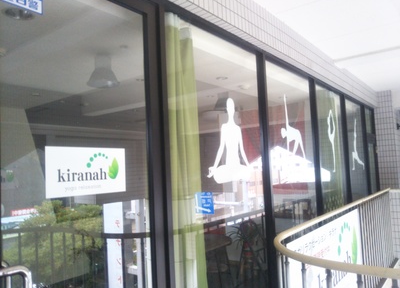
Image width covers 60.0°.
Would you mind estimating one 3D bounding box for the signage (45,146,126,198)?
[{"bbox_3d":[-0.485,0.120,1.531,0.010,0.206,0.403,-6,-5,38],"label":"signage"}]

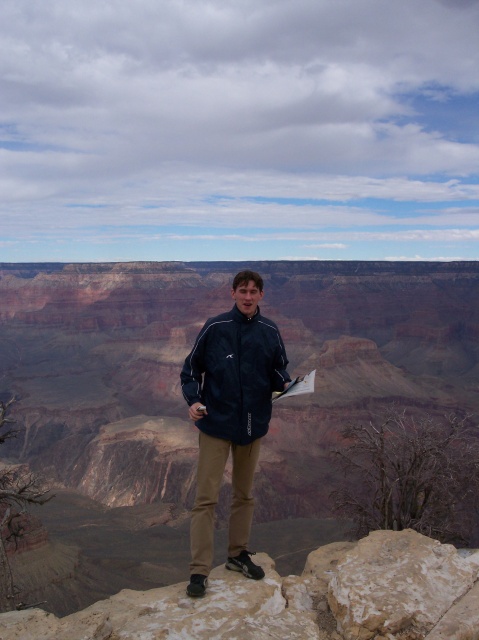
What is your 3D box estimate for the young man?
[{"bbox_3d":[-0.020,0.639,3.984,0.600,1.820,0.420,-1,4,-11],"label":"young man"}]

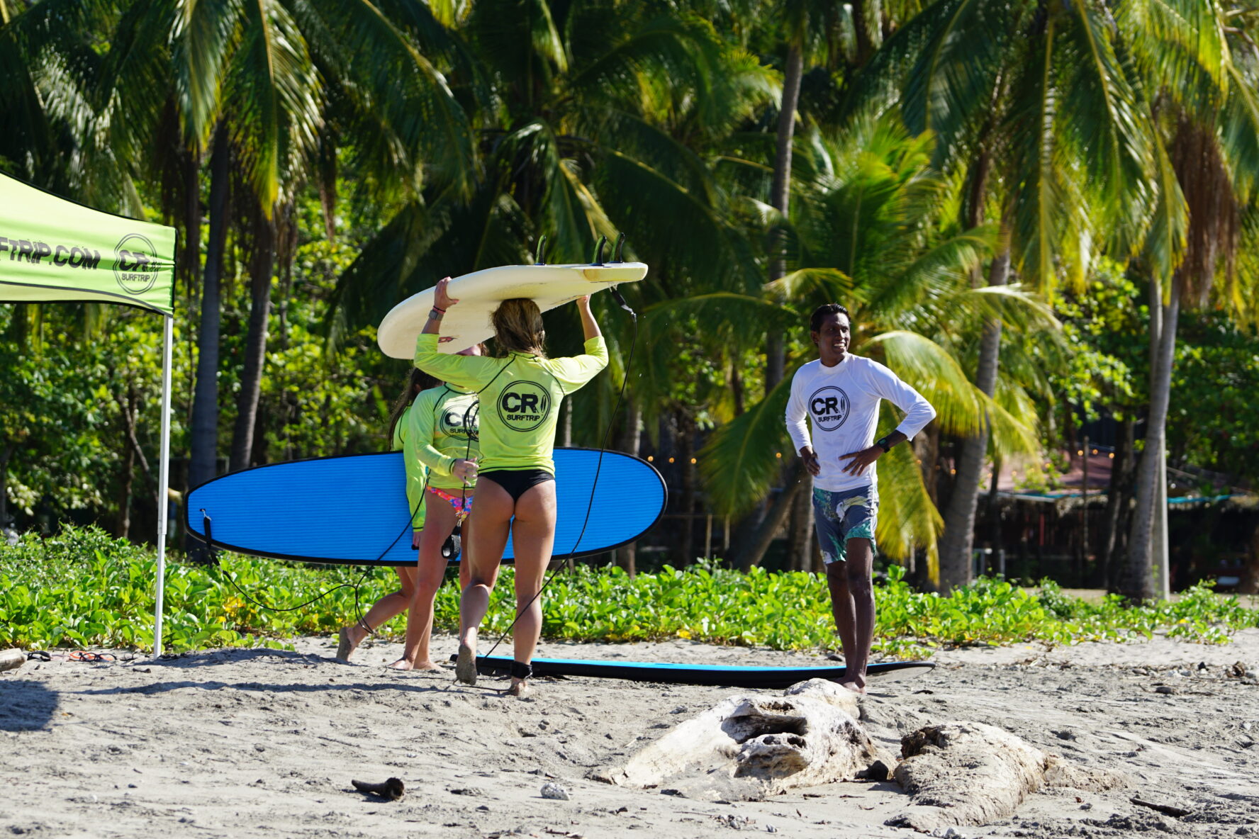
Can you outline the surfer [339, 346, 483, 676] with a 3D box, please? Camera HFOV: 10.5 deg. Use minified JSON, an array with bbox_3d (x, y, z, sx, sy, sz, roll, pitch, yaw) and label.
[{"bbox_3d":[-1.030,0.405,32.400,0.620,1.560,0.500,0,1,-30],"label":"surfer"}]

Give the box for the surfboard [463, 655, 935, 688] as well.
[{"bbox_3d":[0.317,1.155,31.300,2.380,0.160,0.570,1,1,27],"label":"surfboard"}]

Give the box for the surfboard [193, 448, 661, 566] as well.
[{"bbox_3d":[-0.996,0.423,33.450,2.380,0.575,0.160,-2,-8,8],"label":"surfboard"}]

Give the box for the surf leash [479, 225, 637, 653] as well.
[{"bbox_3d":[-0.297,0.144,29.600,0.690,1.800,0.550,0,1,0],"label":"surf leash"}]

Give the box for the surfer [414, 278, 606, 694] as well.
[{"bbox_3d":[-0.521,0.294,29.900,0.820,1.820,0.550,0,1,-6],"label":"surfer"}]

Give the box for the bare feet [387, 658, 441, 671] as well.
[{"bbox_3d":[-1.014,1.146,32.200,0.260,0.080,0.220,0,1,0],"label":"bare feet"}]

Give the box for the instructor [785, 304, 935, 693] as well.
[{"bbox_3d":[0.999,0.349,30.200,0.620,1.710,0.400,1,1,25],"label":"instructor"}]

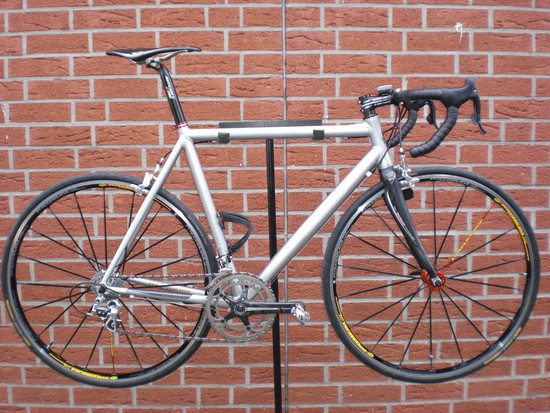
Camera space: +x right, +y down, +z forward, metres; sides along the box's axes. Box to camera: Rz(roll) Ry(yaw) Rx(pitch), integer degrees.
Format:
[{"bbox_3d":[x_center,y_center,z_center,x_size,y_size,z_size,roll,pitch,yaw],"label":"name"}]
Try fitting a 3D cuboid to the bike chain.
[{"bbox_3d":[-0.254,0.303,1.815,0.494,0.220,0.032,-1,8,0],"label":"bike chain"}]

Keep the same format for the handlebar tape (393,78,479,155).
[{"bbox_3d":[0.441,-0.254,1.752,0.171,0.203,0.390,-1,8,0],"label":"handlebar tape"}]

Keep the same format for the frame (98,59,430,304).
[{"bbox_3d":[-0.024,-0.070,1.811,1.003,0.737,0.140,-1,8,0],"label":"frame"}]

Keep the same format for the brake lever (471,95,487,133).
[{"bbox_3d":[0.532,-0.242,1.577,0.043,0.103,0.030,-1,8,0],"label":"brake lever"}]

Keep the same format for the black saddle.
[{"bbox_3d":[-0.352,-0.440,1.760,0.277,0.049,0.136,-1,8,0],"label":"black saddle"}]

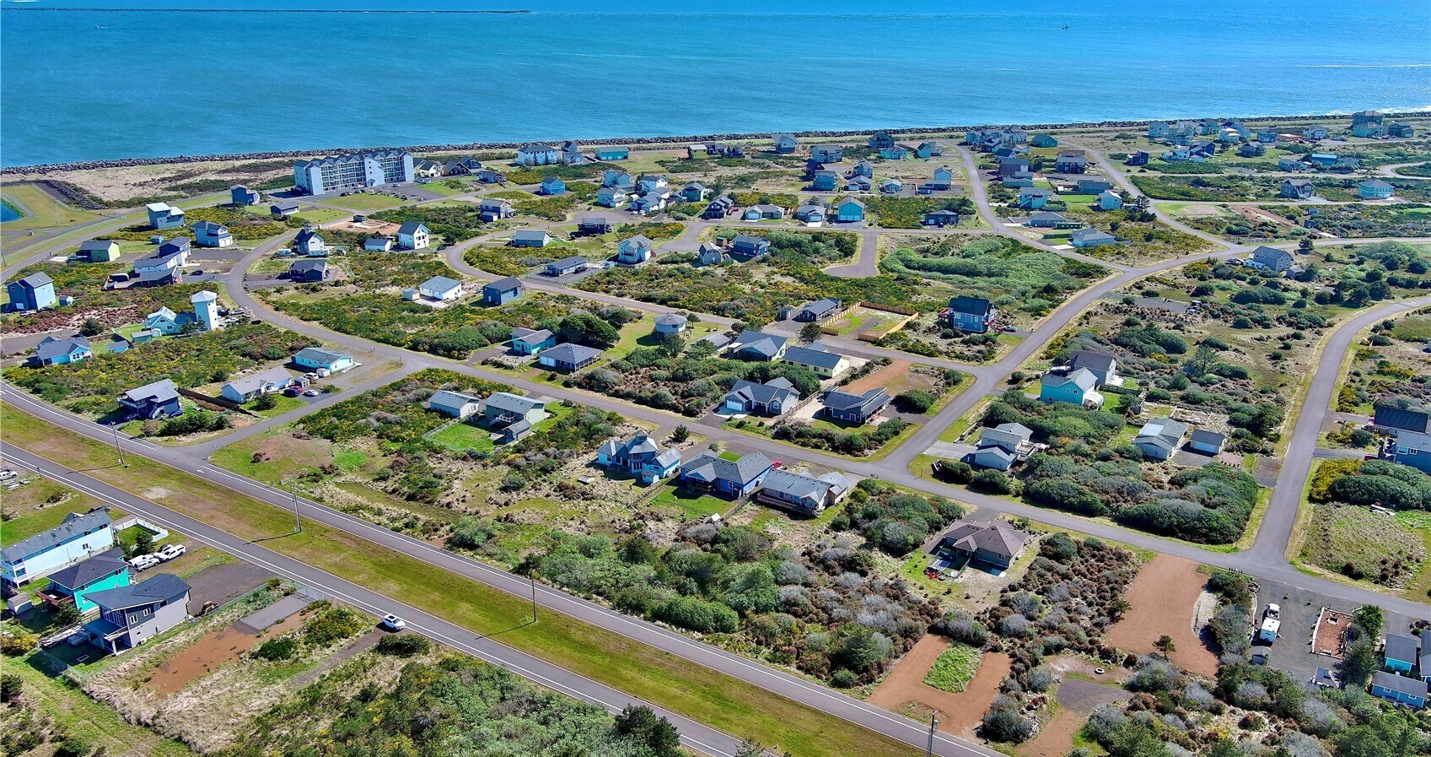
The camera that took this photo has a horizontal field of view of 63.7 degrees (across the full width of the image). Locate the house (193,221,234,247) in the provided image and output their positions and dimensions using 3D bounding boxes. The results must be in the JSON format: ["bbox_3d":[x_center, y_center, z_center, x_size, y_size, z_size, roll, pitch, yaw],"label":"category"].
[{"bbox_3d":[-217.720,-62.350,498.690,16.000,8.200,7.700,10,22,24],"label":"house"}]

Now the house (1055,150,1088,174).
[{"bbox_3d":[225.040,-136.900,730.880,17.500,11.000,18.000,4,20,11],"label":"house"}]

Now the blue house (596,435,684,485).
[{"bbox_3d":[-18.310,16.160,269.170,19.000,9.500,11.200,12,23,30],"label":"blue house"}]

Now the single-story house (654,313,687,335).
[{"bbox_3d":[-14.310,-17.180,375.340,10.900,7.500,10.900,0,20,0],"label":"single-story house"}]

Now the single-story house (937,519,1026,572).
[{"bbox_3d":[58.514,33.999,249.056,16.800,5.700,16.600,12,23,29],"label":"single-story house"}]

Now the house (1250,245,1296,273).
[{"bbox_3d":[218.890,-46.770,453.360,7.800,8.000,12.300,-8,21,-23],"label":"house"}]

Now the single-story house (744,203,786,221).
[{"bbox_3d":[23.630,-78.870,544.410,17.400,5.300,14.000,3,20,7],"label":"single-story house"}]

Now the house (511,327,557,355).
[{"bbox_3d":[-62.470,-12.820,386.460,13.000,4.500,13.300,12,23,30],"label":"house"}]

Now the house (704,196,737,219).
[{"bbox_3d":[2.240,-87.560,591.880,11.000,8.500,16.000,3,20,8],"label":"house"}]

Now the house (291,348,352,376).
[{"bbox_3d":[-121.644,-6.068,360.869,16.200,4.100,10.000,12,23,29],"label":"house"}]

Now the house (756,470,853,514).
[{"bbox_3d":[20.240,24.300,261.220,16.200,5.900,15.000,12,23,30],"label":"house"}]

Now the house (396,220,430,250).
[{"bbox_3d":[-137.440,-65.100,523.520,10.700,10.300,9.200,11,22,28],"label":"house"}]

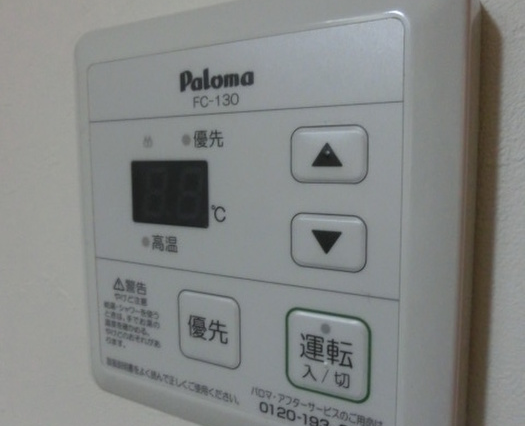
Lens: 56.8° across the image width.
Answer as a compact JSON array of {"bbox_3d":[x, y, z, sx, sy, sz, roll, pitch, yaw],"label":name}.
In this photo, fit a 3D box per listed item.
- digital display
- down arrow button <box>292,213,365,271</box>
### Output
[{"bbox_3d":[-0.027,-0.006,0.140,0.029,0.018,0.003,3,8,31],"label":"digital display"},{"bbox_3d":[0.015,0.007,0.115,0.019,0.013,0.003,3,8,31],"label":"down arrow button"}]

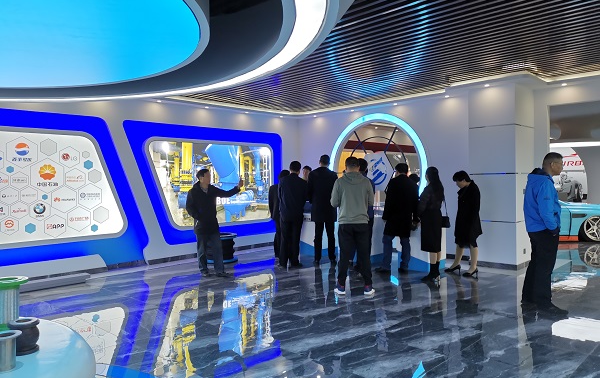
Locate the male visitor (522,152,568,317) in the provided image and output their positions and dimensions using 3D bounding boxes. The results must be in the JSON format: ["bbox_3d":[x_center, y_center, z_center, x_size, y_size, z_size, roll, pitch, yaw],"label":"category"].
[{"bbox_3d":[2.653,0.476,5.102,0.430,1.735,0.530,-1,1,13],"label":"male visitor"}]

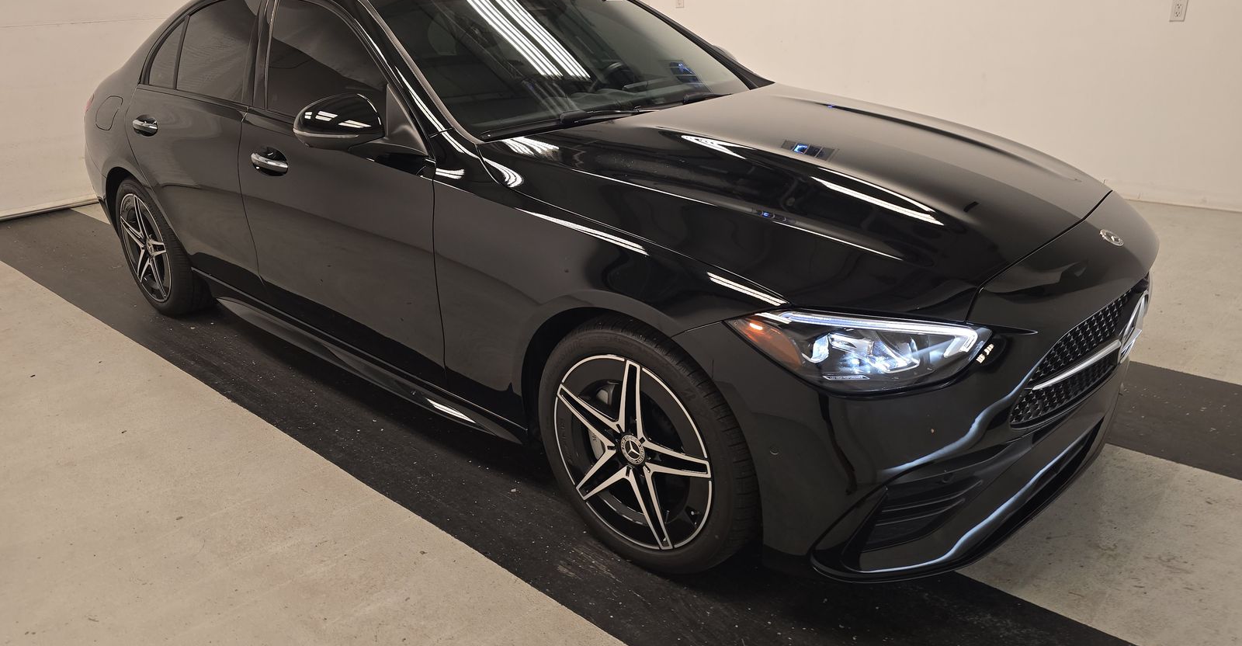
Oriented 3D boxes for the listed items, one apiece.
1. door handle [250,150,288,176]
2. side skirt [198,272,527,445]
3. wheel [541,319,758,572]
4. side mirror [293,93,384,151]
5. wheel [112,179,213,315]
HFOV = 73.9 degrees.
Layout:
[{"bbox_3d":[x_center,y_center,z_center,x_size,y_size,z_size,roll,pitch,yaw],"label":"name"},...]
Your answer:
[{"bbox_3d":[-1.111,-0.521,2.670,0.235,0.070,0.060,17,28,38],"label":"door handle"},{"bbox_3d":[-1.006,0.075,2.901,2.060,0.155,0.110,17,28,38],"label":"side skirt"},{"bbox_3d":[0.087,0.276,2.025,0.660,0.655,0.225,17,28,38],"label":"wheel"},{"bbox_3d":[-0.799,-0.571,2.346,0.150,0.155,0.245,17,28,38],"label":"side mirror"},{"bbox_3d":[-2.074,-0.364,3.794,0.660,0.655,0.225,17,28,38],"label":"wheel"}]

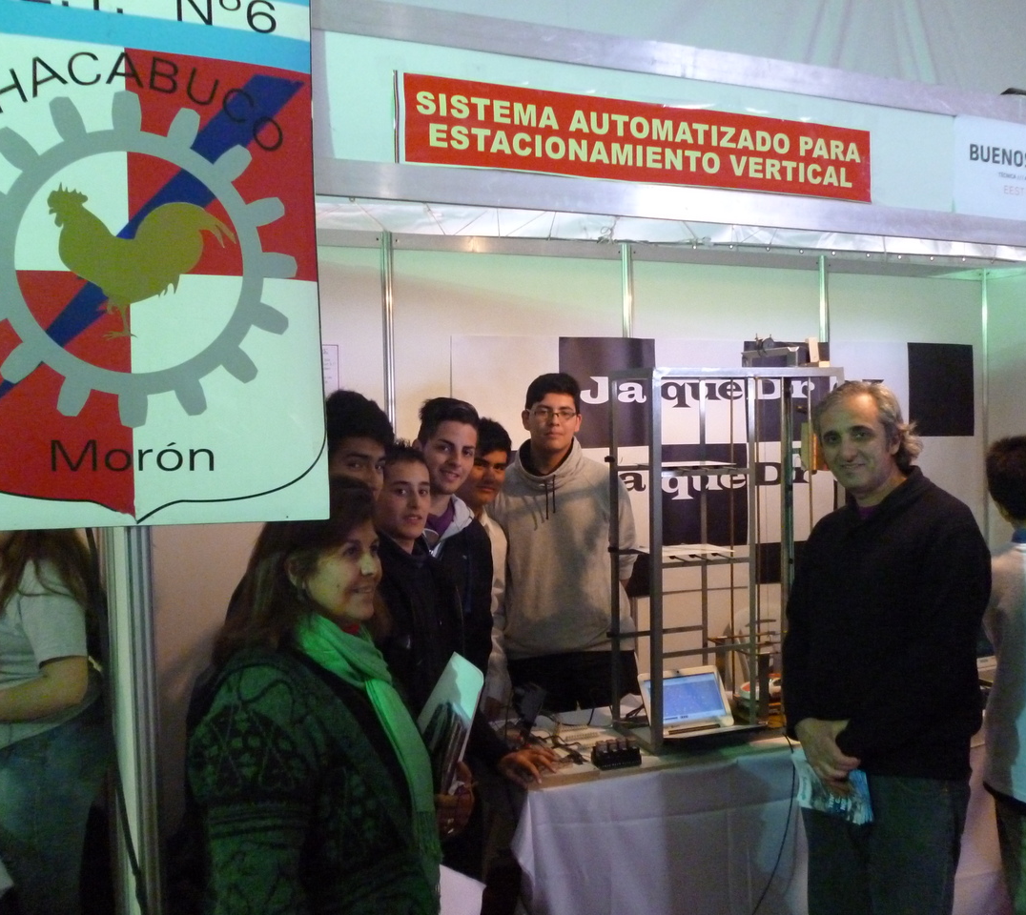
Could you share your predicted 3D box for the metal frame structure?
[{"bbox_3d":[0.645,0.269,2.941,0.655,1.057,0.253,-2,2,-23],"label":"metal frame structure"}]

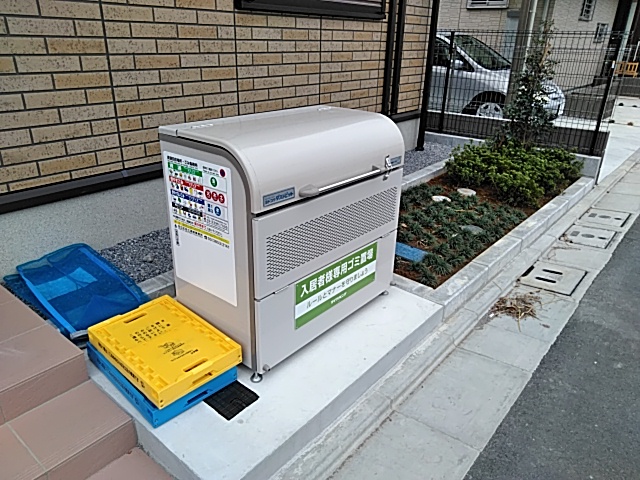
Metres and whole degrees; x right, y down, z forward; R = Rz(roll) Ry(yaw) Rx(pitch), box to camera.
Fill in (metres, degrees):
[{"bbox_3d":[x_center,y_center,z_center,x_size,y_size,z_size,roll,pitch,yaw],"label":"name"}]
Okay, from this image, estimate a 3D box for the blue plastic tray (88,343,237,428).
[{"bbox_3d":[-0.638,0.491,1.995,0.548,0.067,0.350,21,29,40],"label":"blue plastic tray"}]

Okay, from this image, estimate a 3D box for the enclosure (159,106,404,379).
[{"bbox_3d":[-0.107,-0.062,2.243,0.513,0.936,0.985,18,27,36],"label":"enclosure"}]

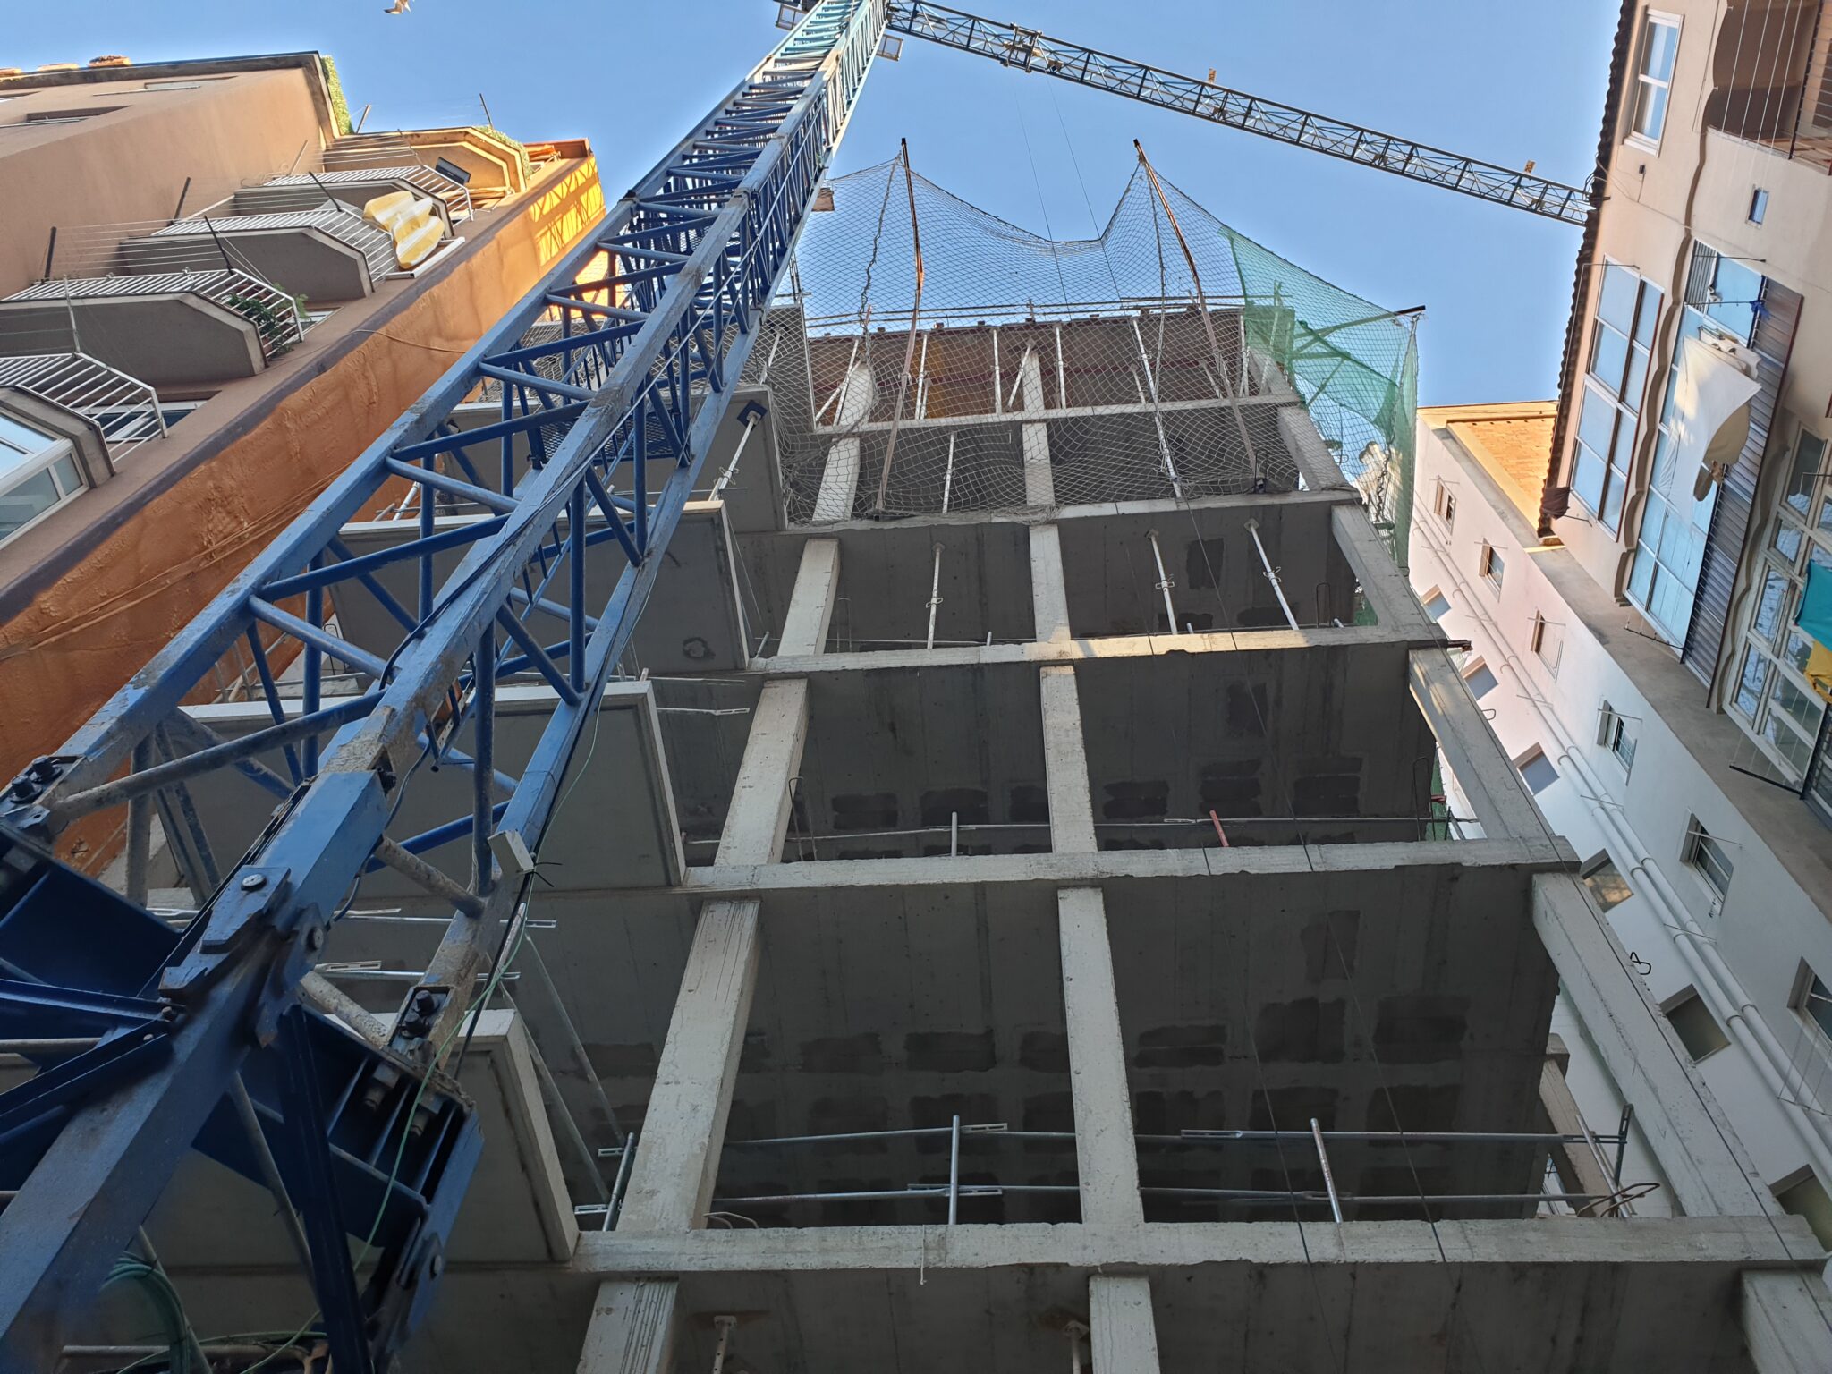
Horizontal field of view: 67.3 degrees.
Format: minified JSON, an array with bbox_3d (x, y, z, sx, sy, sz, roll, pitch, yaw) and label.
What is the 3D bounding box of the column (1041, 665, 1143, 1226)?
[{"bbox_3d":[1.141,1.441,9.606,0.302,5.891,0.310,-2,-60,4],"label":"column"}]

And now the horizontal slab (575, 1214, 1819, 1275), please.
[{"bbox_3d":[1.293,2.902,6.897,6.059,0.244,0.330,-2,-60,4],"label":"horizontal slab"}]

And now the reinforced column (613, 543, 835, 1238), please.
[{"bbox_3d":[-1.190,0.782,11.108,0.385,8.957,0.310,-2,-60,4],"label":"reinforced column"}]

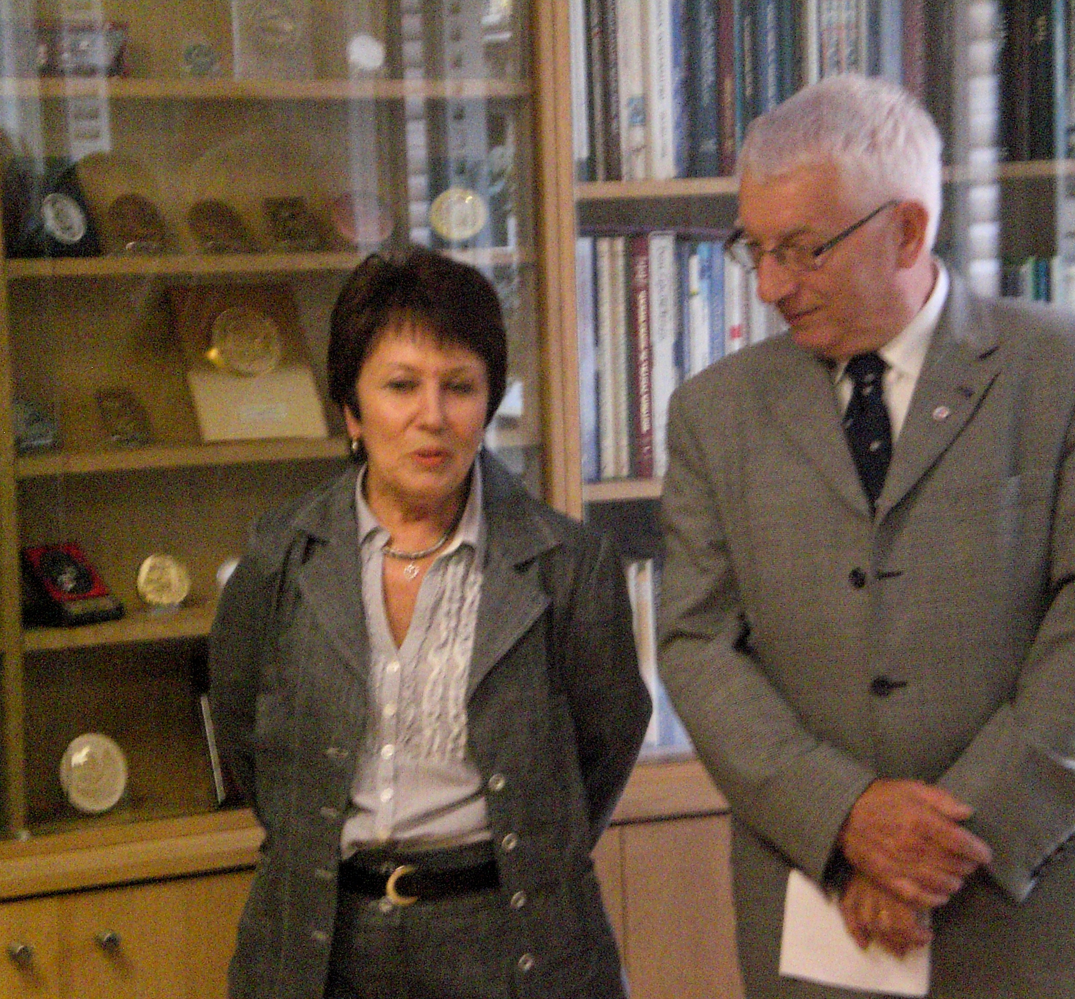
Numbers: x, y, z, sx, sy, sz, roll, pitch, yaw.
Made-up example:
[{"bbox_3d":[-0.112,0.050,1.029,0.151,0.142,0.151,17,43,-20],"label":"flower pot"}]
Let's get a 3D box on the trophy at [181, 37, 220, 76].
[{"bbox_3d":[-0.395,-0.520,4.519,0.048,0.050,0.018,-3,-10,-20],"label":"trophy"}]

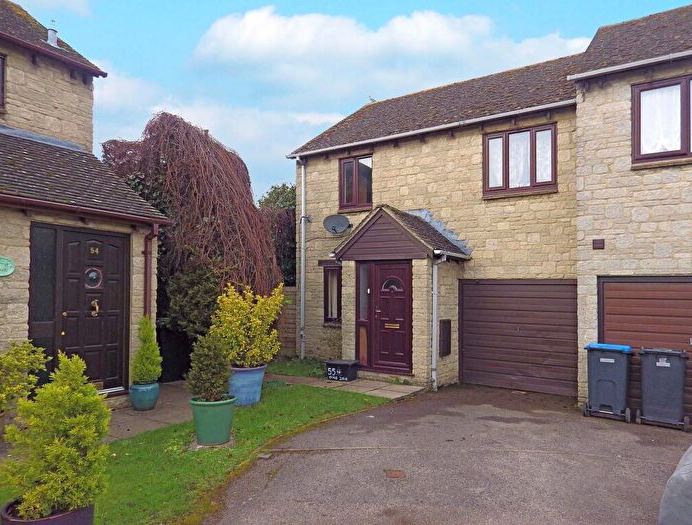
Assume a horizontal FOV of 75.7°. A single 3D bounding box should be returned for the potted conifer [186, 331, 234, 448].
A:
[{"bbox_3d":[-1.369,1.266,4.530,0.490,1.060,0.480,1,-3,-12],"label":"potted conifer"}]

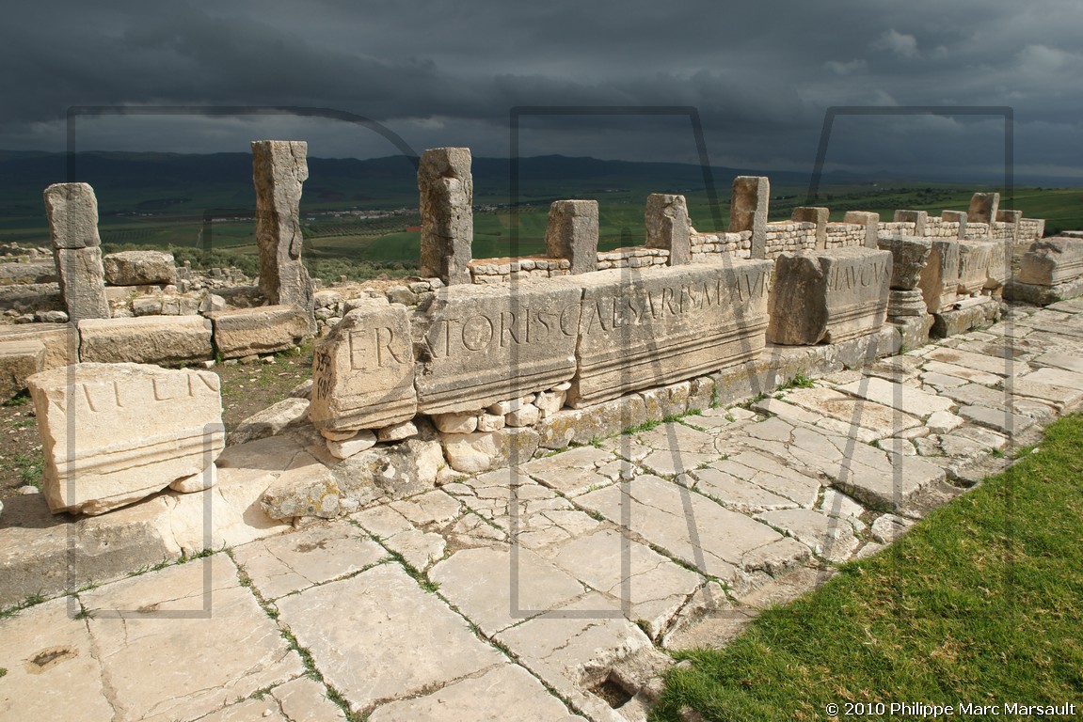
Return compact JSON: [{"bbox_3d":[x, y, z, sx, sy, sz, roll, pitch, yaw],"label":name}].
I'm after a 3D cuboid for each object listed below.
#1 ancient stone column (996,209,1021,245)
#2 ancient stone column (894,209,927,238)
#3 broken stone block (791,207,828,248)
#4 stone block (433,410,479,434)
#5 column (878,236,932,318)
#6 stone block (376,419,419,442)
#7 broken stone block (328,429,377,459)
[{"bbox_3d":[11.140,-3.202,17.336,0.382,0.813,0.449,-11,18,-36],"label":"ancient stone column"},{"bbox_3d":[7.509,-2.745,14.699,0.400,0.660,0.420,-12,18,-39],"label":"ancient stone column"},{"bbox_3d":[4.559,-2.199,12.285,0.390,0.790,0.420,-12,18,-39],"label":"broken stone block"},{"bbox_3d":[-0.513,0.293,3.922,0.269,0.118,0.202,-12,20,-35],"label":"stone block"},{"bbox_3d":[3.755,-0.858,7.457,0.407,0.802,0.407,-11,18,-36],"label":"column"},{"bbox_3d":[-0.772,0.334,3.711,0.202,0.084,0.202,-12,20,-35],"label":"stone block"},{"bbox_3d":[-0.954,0.381,3.561,0.227,0.113,0.202,-12,20,-35],"label":"broken stone block"}]

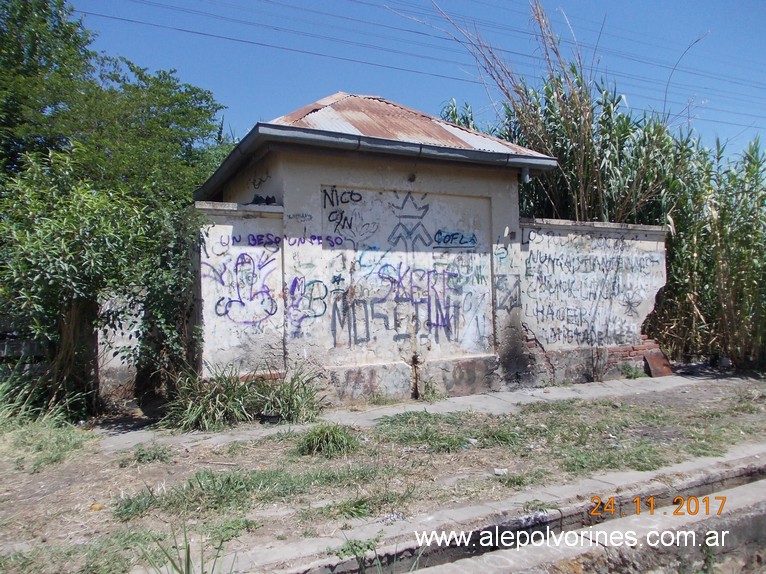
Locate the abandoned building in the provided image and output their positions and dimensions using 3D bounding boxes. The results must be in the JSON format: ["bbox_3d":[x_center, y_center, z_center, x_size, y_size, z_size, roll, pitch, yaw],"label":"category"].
[{"bbox_3d":[0.625,-0.709,9.792,7.497,4.341,3.773,0,-2,-27],"label":"abandoned building"}]

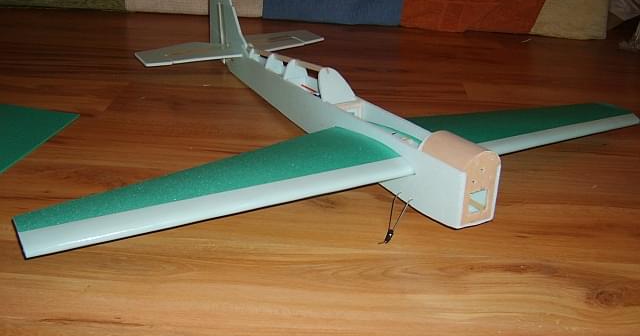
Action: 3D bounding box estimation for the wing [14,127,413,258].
[{"bbox_3d":[-0.145,0.010,0.933,0.546,0.036,0.226,-11,29,-29],"label":"wing"}]

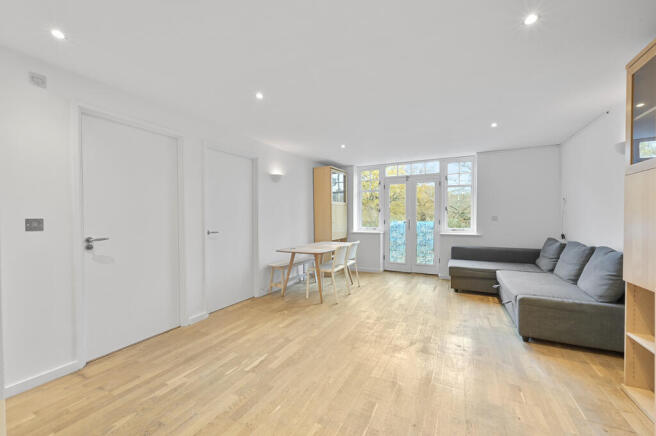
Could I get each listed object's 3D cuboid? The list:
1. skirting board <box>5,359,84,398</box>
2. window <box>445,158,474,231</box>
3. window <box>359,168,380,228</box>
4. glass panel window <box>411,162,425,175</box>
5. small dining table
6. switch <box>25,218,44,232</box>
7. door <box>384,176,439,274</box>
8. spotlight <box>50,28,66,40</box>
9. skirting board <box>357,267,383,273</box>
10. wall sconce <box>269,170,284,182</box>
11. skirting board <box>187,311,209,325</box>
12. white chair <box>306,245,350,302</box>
[{"bbox_3d":[-2.015,1.133,1.822,0.018,0.077,0.372,0,0,28],"label":"skirting board"},{"bbox_3d":[2.506,-0.448,4.872,0.510,1.374,0.060,0,1,28],"label":"window"},{"bbox_3d":[0.929,-0.435,5.706,0.524,1.364,0.060,0,1,28],"label":"window"},{"bbox_3d":[1.843,-1.010,5.215,0.277,0.249,0.050,0,1,28],"label":"glass panel window"},{"bbox_3d":[-0.095,0.799,4.061,0.675,0.708,1.390,0,0,28],"label":"small dining table"},{"bbox_3d":[-2.037,0.049,1.774,0.011,0.087,0.087,0,0,28],"label":"switch"},{"bbox_3d":[1.718,0.147,5.294,1.085,1.953,0.070,0,0,28],"label":"door"},{"bbox_3d":[-1.670,-1.134,1.580,0.085,0.030,0.085,0,1,28],"label":"spotlight"},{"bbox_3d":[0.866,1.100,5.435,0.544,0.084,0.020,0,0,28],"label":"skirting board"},{"bbox_3d":[-0.818,-0.627,4.048,0.120,0.140,0.310,0,1,28],"label":"wall sconce"},{"bbox_3d":[-1.457,1.125,2.853,0.018,0.077,0.243,0,0,28],"label":"skirting board"},{"bbox_3d":[0.019,0.770,3.741,0.510,0.770,0.470,0,1,28],"label":"white chair"}]

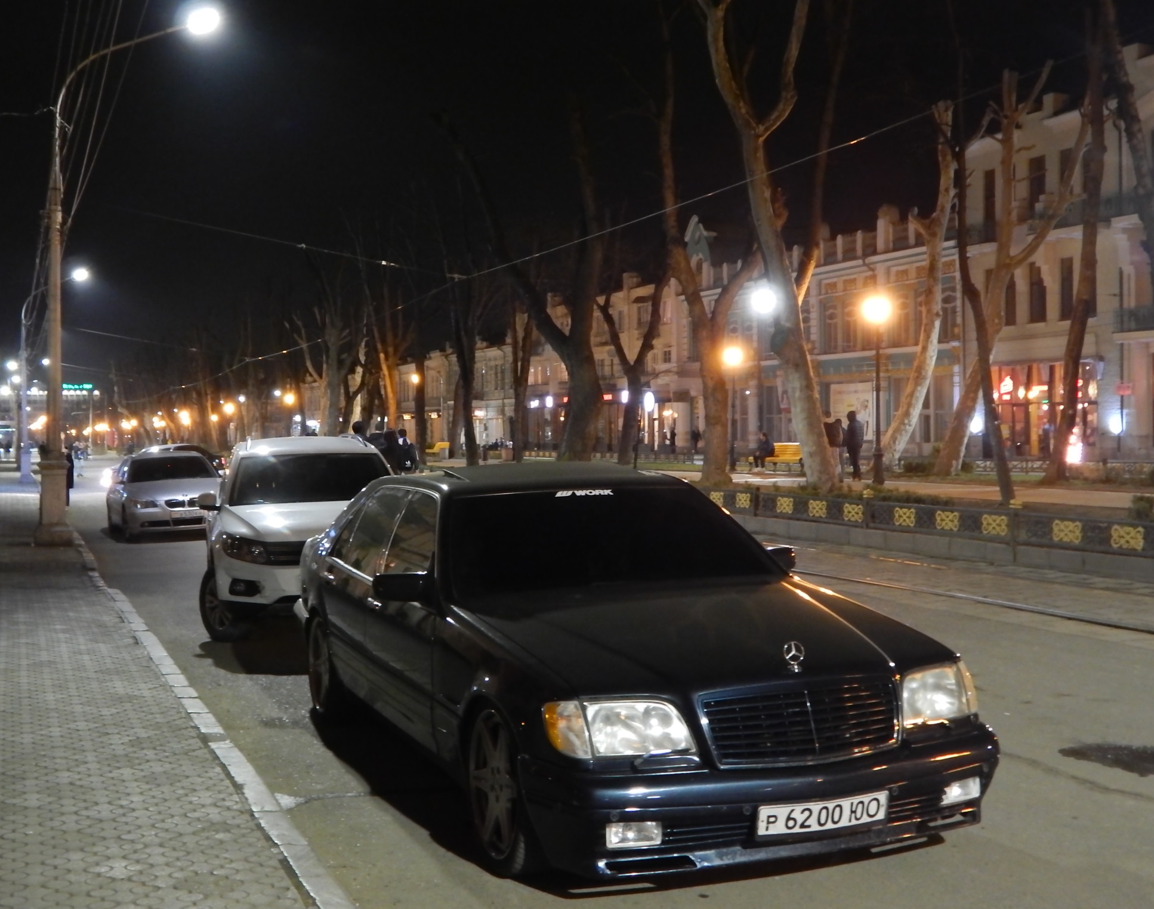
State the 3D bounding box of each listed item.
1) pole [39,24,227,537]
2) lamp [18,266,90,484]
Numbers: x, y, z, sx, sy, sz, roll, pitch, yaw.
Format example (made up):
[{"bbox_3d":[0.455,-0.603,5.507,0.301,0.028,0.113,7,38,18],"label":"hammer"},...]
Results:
[{"bbox_3d":[-6.520,-2.660,19.500,2.600,7.900,0.560,0,1,-23],"label":"pole"},{"bbox_3d":[-19.750,-3.030,50.400,2.600,8.200,0.550,0,1,-23],"label":"lamp"}]

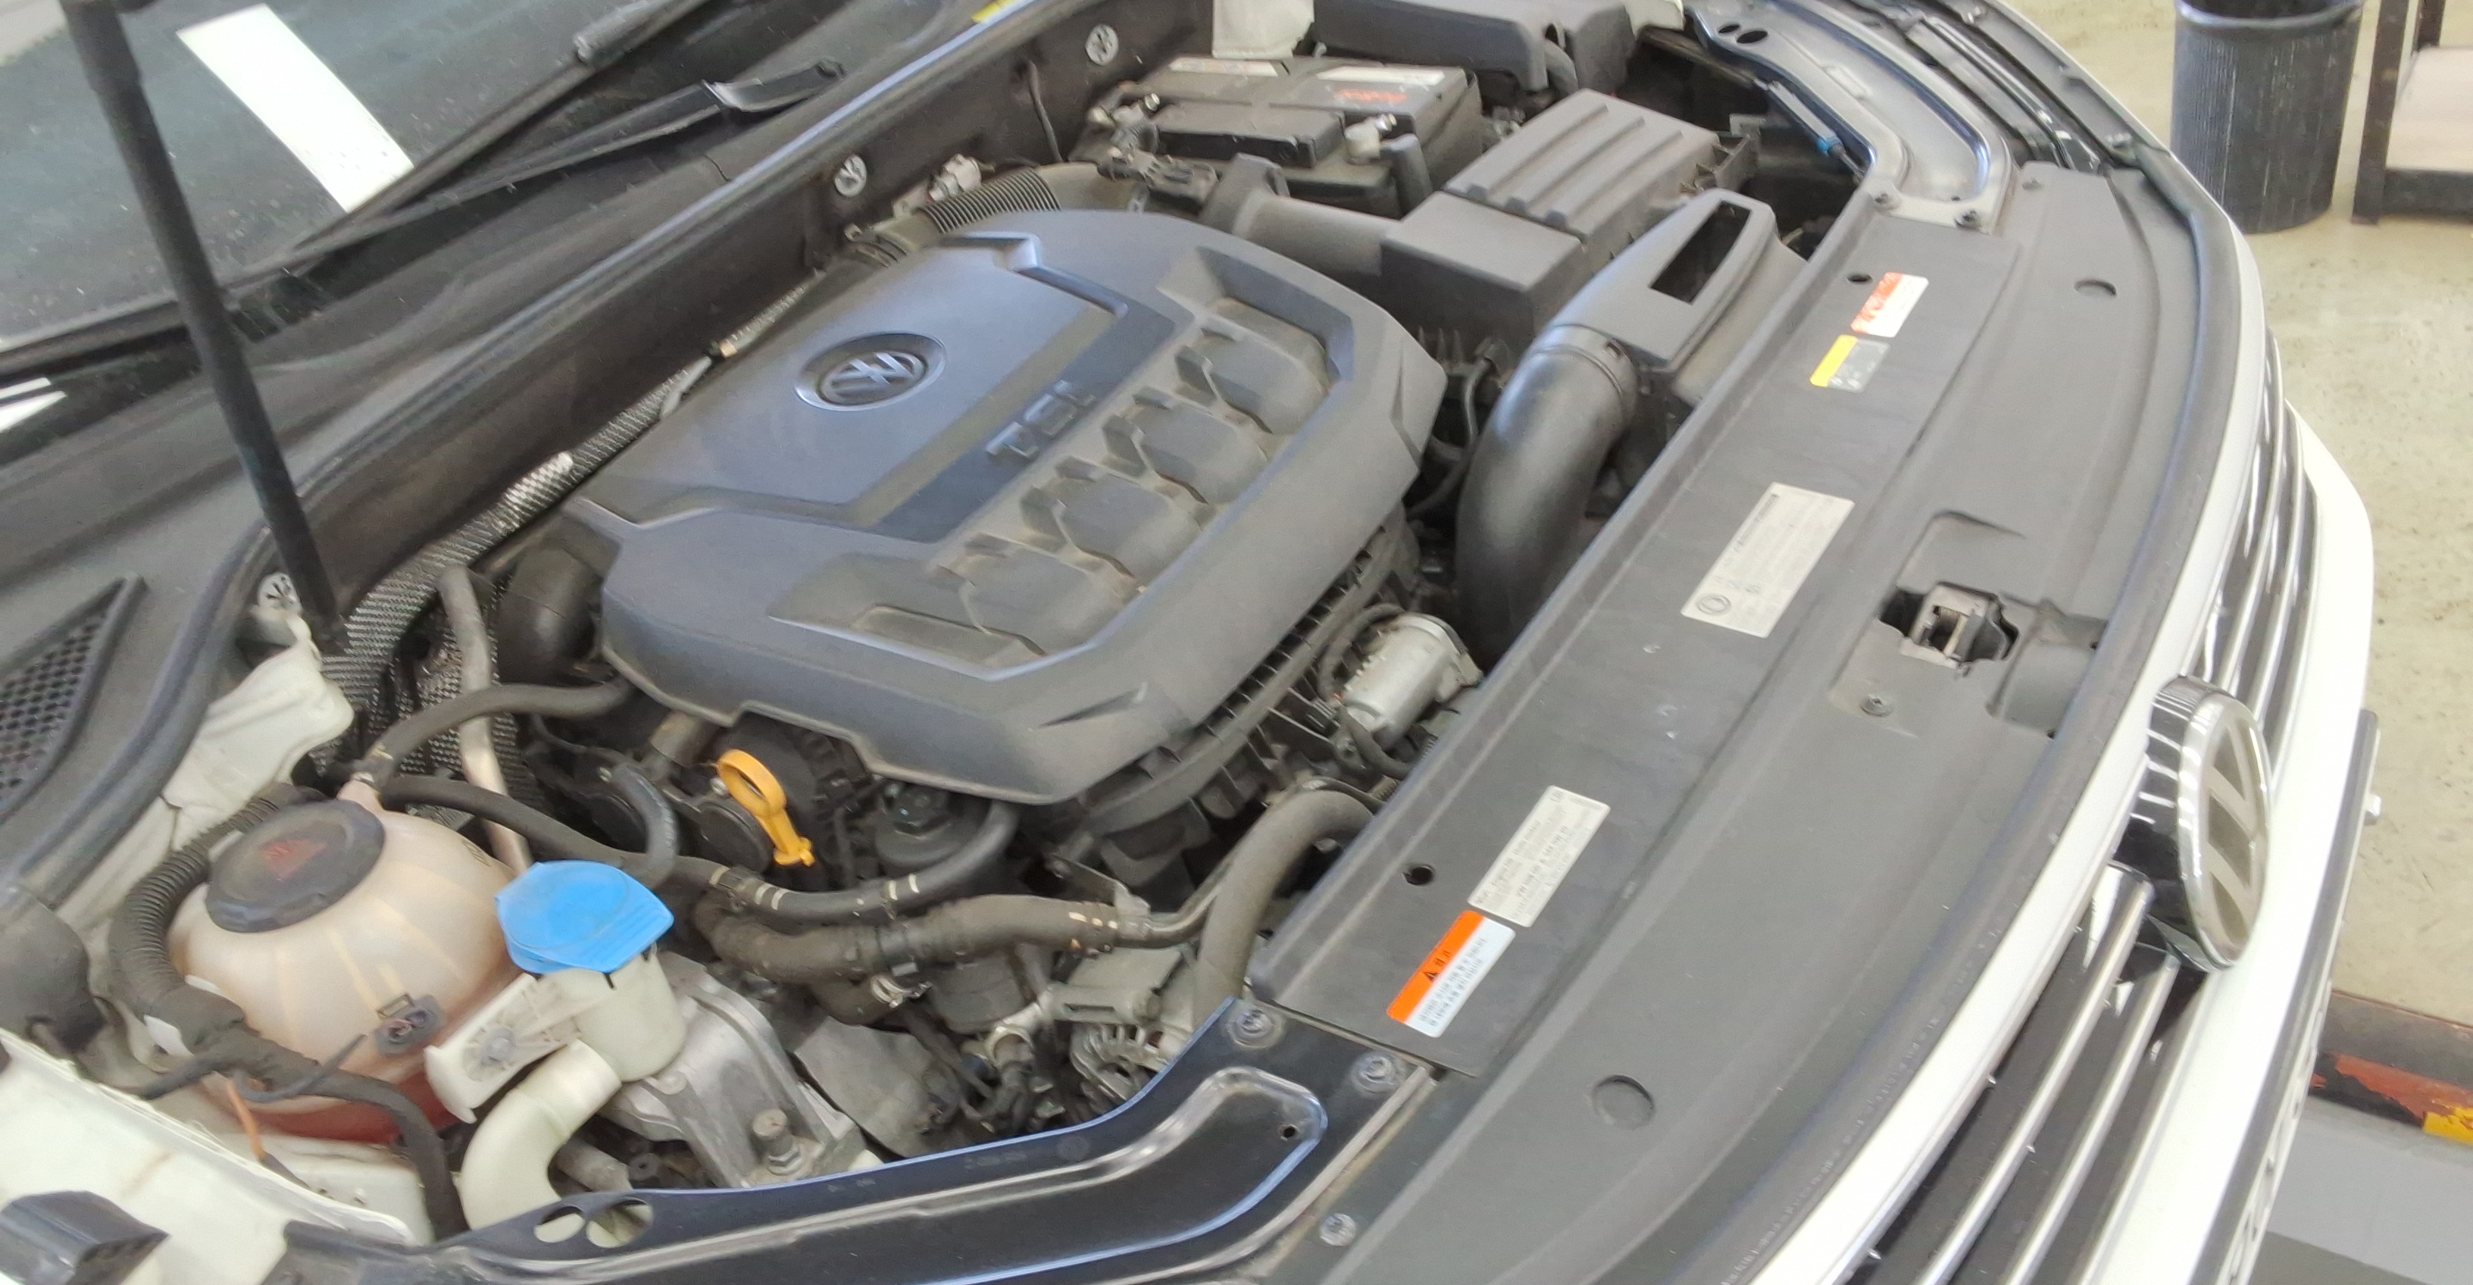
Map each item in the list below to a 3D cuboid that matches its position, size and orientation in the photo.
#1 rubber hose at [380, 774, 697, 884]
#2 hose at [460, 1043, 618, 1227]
[{"bbox_3d":[-0.407,0.109,1.154,0.178,0.093,0.024,-3,37,16],"label":"rubber hose"},{"bbox_3d":[-0.324,0.229,0.931,0.059,0.093,0.073,13,44,33],"label":"hose"}]

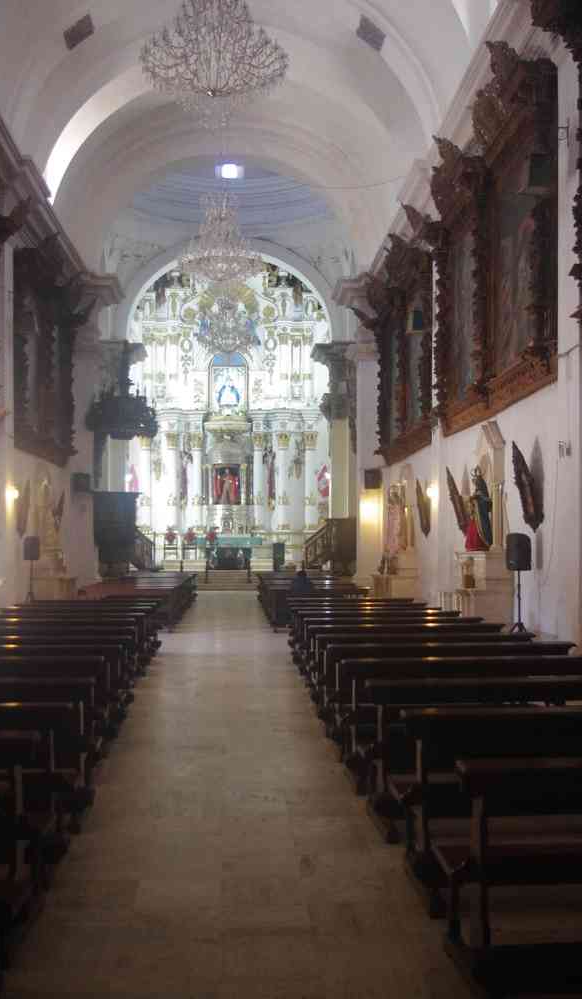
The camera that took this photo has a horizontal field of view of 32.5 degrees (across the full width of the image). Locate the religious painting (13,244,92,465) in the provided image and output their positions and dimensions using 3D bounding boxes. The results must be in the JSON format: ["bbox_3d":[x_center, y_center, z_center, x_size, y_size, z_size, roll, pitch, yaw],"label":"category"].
[{"bbox_3d":[-7.397,-4.176,31.703,1.174,5.738,8.476,0,-2,-3],"label":"religious painting"}]

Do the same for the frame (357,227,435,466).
[{"bbox_3d":[3.099,-4.187,31.459,1.174,5.738,8.476,0,-2,-3],"label":"frame"}]

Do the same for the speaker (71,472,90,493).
[{"bbox_3d":[-7.626,-0.598,36.186,0.587,0.685,0.489,0,-2,-11],"label":"speaker"}]

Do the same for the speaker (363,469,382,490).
[{"bbox_3d":[2.989,-0.725,36.186,0.587,0.685,0.489,0,-2,7],"label":"speaker"}]

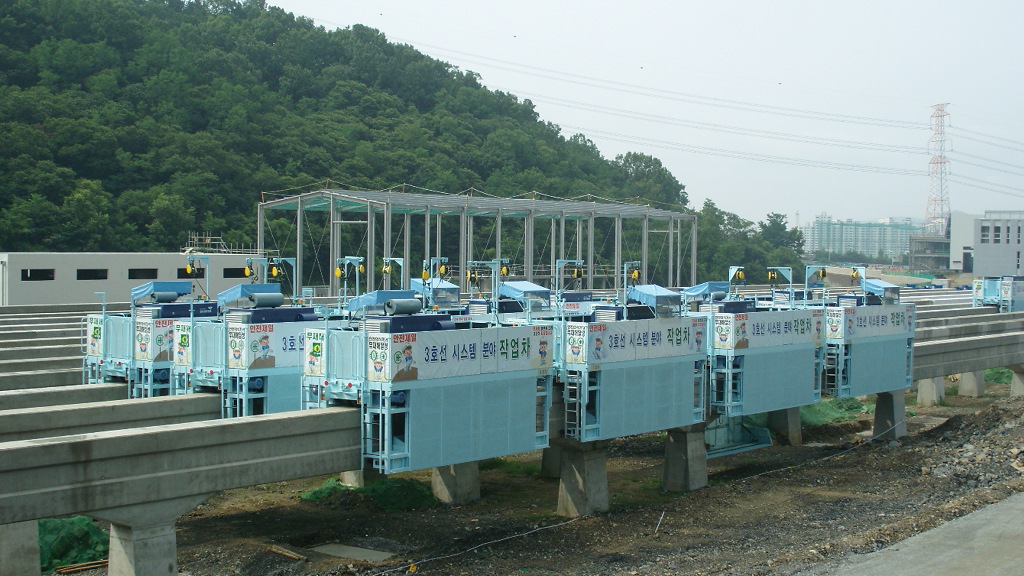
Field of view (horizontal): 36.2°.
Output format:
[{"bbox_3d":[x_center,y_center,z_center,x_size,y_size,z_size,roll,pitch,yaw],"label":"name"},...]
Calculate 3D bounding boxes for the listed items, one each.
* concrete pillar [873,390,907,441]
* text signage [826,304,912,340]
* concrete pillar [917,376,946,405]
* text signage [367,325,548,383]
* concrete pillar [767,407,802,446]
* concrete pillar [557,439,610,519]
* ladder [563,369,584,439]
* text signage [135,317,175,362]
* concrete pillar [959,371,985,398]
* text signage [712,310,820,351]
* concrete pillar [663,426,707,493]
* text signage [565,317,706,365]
[{"bbox_3d":[16.176,5.342,67.005,1.100,2.100,1.200,3,2,37],"label":"concrete pillar"},{"bbox_3d":[14.430,1.297,62.659,0.720,1.220,6.850,3,2,37],"label":"text signage"},{"bbox_3d":[22.700,5.380,84.964,1.120,1.950,1.220,2,2,36],"label":"concrete pillar"},{"bbox_3d":[-1.201,1.693,42.099,0.720,1.230,7.030,2,2,36],"label":"text signage"},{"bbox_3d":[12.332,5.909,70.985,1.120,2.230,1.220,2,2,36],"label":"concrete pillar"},{"bbox_3d":[2.243,5.910,48.836,1.150,2.270,1.200,2,2,36],"label":"concrete pillar"},{"bbox_3d":[1.775,3.436,45.835,0.500,2.040,0.120,3,2,37],"label":"ladder"},{"bbox_3d":[-9.931,1.420,44.237,0.850,1.200,1.200,3,2,37],"label":"text signage"},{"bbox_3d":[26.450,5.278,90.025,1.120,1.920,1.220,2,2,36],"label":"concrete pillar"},{"bbox_3d":[9.329,1.449,56.311,0.720,1.230,6.750,2,2,36],"label":"text signage"},{"bbox_3d":[5.892,5.698,53.223,1.100,2.150,1.200,3,2,37],"label":"concrete pillar"},{"bbox_3d":[4.040,1.571,49.173,0.720,1.230,7.060,2,2,36],"label":"text signage"}]

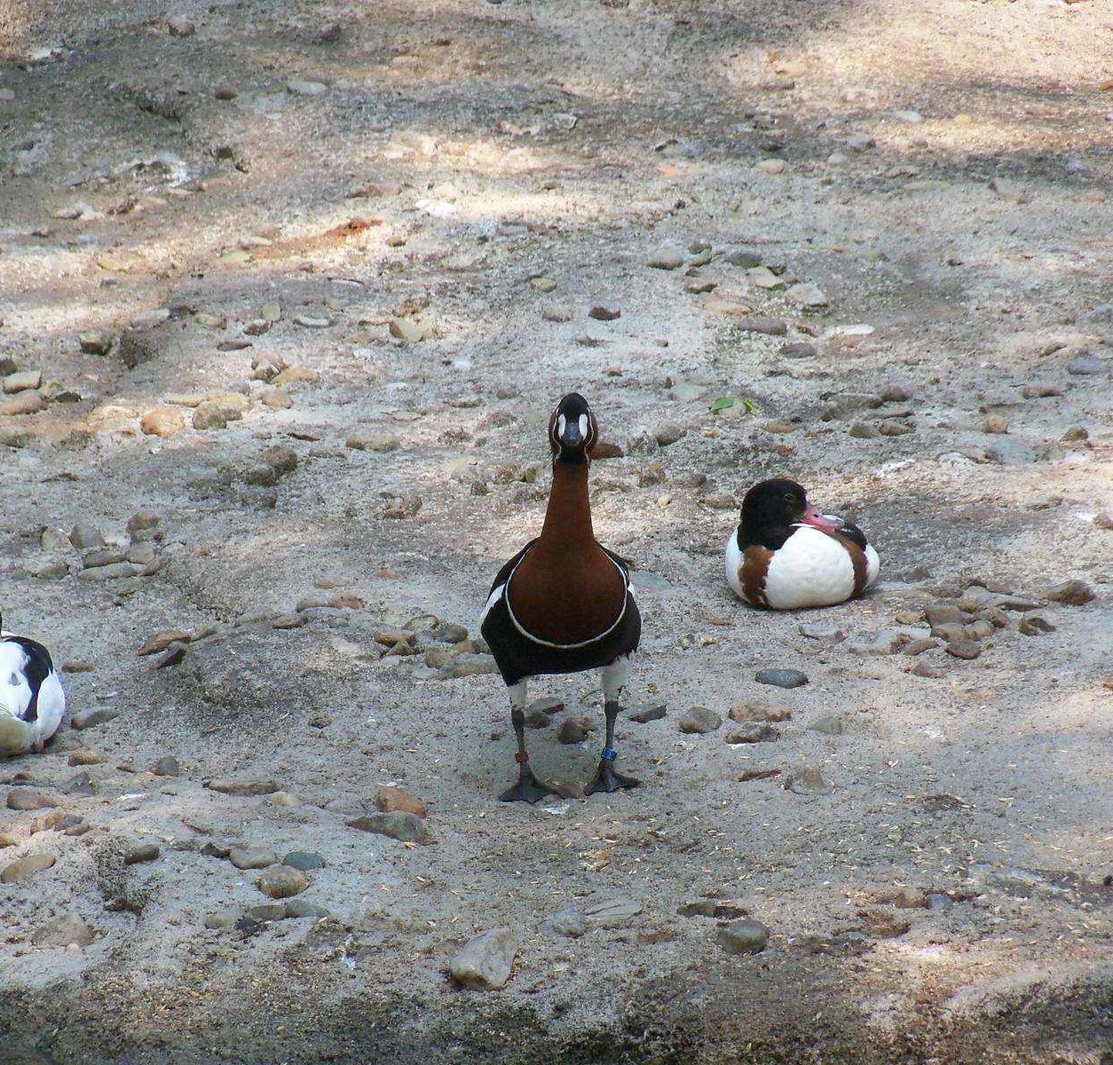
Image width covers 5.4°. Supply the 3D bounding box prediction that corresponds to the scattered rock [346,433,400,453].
[{"bbox_3d":[-0.198,-0.097,12.675,0.058,0.017,0.034,0,18,0],"label":"scattered rock"}]

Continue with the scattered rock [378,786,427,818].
[{"bbox_3d":[-0.155,0.270,11.766,0.054,0.023,0.037,6,19,19],"label":"scattered rock"}]

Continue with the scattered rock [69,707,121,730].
[{"bbox_3d":[-0.471,0.190,11.966,0.055,0.016,0.031,-8,20,-24],"label":"scattered rock"}]

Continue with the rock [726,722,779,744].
[{"bbox_3d":[0.199,0.204,11.931,0.053,0.017,0.033,-2,18,-5],"label":"rock"}]

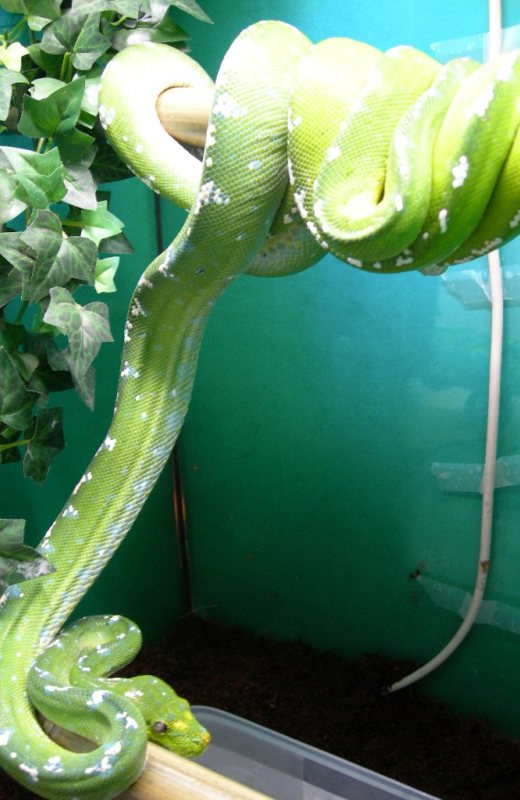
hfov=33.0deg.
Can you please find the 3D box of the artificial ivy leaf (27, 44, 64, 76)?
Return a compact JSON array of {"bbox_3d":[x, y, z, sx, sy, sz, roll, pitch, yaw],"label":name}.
[{"bbox_3d":[-0.128,-0.205,0.530,0.027,0.022,0.015,0,-11,0],"label":"artificial ivy leaf"}]

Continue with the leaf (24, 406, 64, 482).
[{"bbox_3d":[-0.135,0.028,0.550,0.030,0.048,0.020,0,0,-31],"label":"leaf"}]

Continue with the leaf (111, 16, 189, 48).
[{"bbox_3d":[-0.066,-0.220,0.525,0.047,0.024,0.021,0,68,0],"label":"leaf"}]

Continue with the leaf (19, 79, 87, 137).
[{"bbox_3d":[-0.123,-0.173,0.520,0.040,0.039,0.022,0,-17,-6],"label":"leaf"}]

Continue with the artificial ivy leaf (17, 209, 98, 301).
[{"bbox_3d":[-0.122,-0.088,0.530,0.050,0.054,0.020,0,0,-6],"label":"artificial ivy leaf"}]

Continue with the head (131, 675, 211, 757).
[{"bbox_3d":[-0.048,0.161,0.450,0.049,0.024,0.031,22,31,26],"label":"head"}]

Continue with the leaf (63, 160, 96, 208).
[{"bbox_3d":[-0.112,-0.132,0.535,0.027,0.030,0.015,0,-6,-9],"label":"leaf"}]

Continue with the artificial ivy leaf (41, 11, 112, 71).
[{"bbox_3d":[-0.107,-0.209,0.510,0.042,0.036,0.020,0,-14,-6],"label":"artificial ivy leaf"}]

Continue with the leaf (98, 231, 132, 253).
[{"bbox_3d":[-0.088,-0.094,0.520,0.026,0.022,0.009,0,-11,-17],"label":"leaf"}]

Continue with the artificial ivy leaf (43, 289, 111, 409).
[{"bbox_3d":[-0.113,-0.033,0.545,0.042,0.073,0.020,0,0,-9],"label":"artificial ivy leaf"}]

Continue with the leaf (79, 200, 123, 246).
[{"bbox_3d":[-0.091,-0.102,0.505,0.027,0.025,0.010,0,-5,-23],"label":"leaf"}]

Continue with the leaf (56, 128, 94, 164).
[{"bbox_3d":[-0.108,-0.147,0.505,0.027,0.027,0.010,0,0,-20],"label":"leaf"}]

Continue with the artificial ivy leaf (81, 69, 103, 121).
[{"bbox_3d":[-0.098,-0.179,0.515,0.026,0.031,0.010,0,3,-19],"label":"artificial ivy leaf"}]

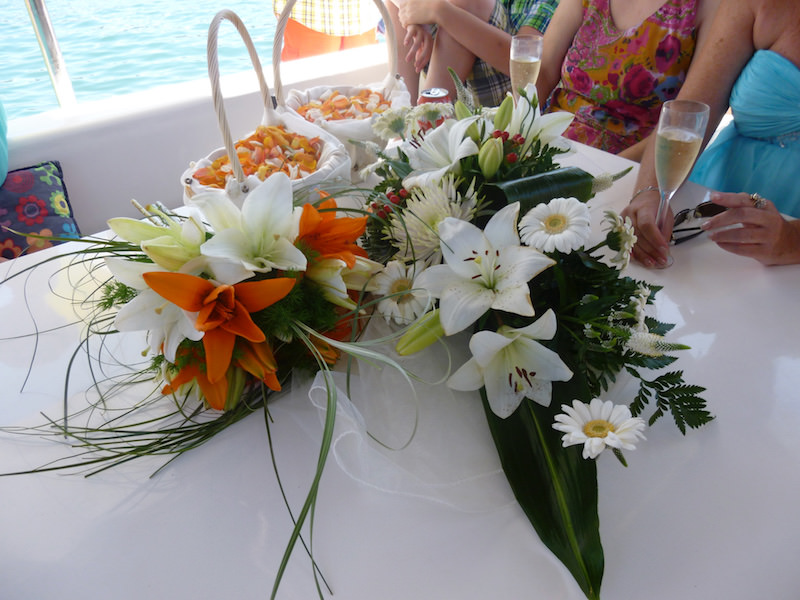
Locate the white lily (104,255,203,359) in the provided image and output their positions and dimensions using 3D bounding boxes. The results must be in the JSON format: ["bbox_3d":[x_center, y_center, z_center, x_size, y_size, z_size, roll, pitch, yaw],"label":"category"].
[{"bbox_3d":[-0.255,0.010,0.605,0.110,0.105,0.085,15,41,22],"label":"white lily"}]

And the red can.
[{"bbox_3d":[0.070,-0.359,1.168,0.066,0.115,0.066,-1,35,0],"label":"red can"}]

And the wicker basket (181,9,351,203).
[{"bbox_3d":[-0.192,-0.229,0.824,0.235,0.300,0.245,-5,35,-5],"label":"wicker basket"}]

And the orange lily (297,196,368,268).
[{"bbox_3d":[-0.079,-0.078,0.680,0.085,0.075,0.090,45,45,0],"label":"orange lily"}]

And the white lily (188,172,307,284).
[{"bbox_3d":[-0.166,-0.075,0.625,0.130,0.090,0.115,-13,63,-17],"label":"white lily"}]

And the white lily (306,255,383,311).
[{"bbox_3d":[-0.063,-0.019,0.640,0.085,0.060,0.065,21,40,30],"label":"white lily"}]

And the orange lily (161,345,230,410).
[{"bbox_3d":[-0.204,0.075,0.575,0.080,0.070,0.065,6,47,11],"label":"orange lily"}]

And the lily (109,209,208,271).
[{"bbox_3d":[-0.274,-0.066,0.655,0.105,0.065,0.080,-3,33,-24],"label":"lily"}]

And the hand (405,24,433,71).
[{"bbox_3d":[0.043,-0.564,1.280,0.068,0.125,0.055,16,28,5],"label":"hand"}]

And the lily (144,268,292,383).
[{"bbox_3d":[-0.179,0.025,0.570,0.145,0.110,0.075,-7,1,-9],"label":"lily"}]

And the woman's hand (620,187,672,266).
[{"bbox_3d":[0.348,-0.102,0.815,0.072,0.068,0.135,2,60,4],"label":"woman's hand"}]

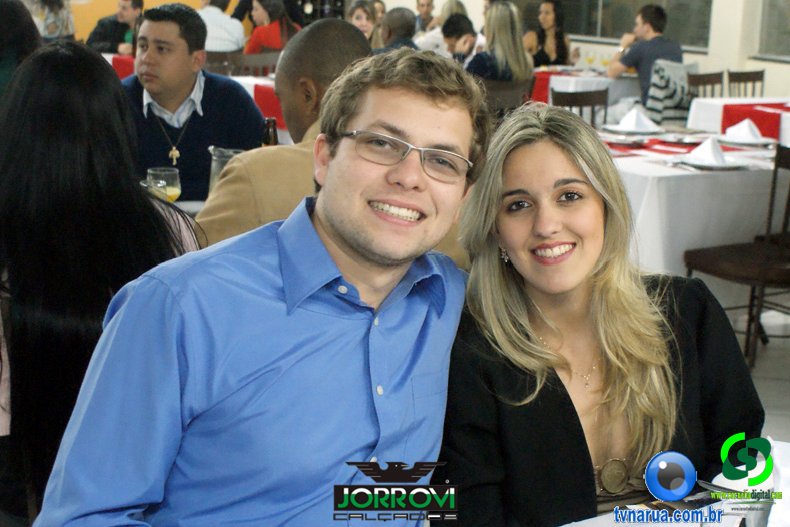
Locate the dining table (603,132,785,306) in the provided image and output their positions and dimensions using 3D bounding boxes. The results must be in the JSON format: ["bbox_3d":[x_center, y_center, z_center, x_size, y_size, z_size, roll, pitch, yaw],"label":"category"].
[{"bbox_3d":[1.298,-0.121,4.009,1.150,0.760,1.120,-4,16,-14],"label":"dining table"}]

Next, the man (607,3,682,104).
[{"bbox_3d":[1.902,-1.258,7.000,0.750,1.300,0.550,7,17,24],"label":"man"}]

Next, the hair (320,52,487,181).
[{"bbox_3d":[0.011,-0.166,1.045,0.175,0.165,0.205,8,8,-16],"label":"hair"}]

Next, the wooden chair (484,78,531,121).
[{"bbox_3d":[0.729,-0.854,6.341,0.430,0.870,0.500,-2,16,-8],"label":"wooden chair"}]

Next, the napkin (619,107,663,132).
[{"bbox_3d":[1.131,-0.667,4.248,0.190,0.110,0.140,-4,16,-14],"label":"napkin"}]

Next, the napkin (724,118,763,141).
[{"bbox_3d":[1.513,-0.592,3.991,0.180,0.110,0.140,-4,16,-14],"label":"napkin"}]

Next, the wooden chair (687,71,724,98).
[{"bbox_3d":[2.288,-0.875,6.417,0.420,0.870,0.480,-5,17,-17],"label":"wooden chair"}]

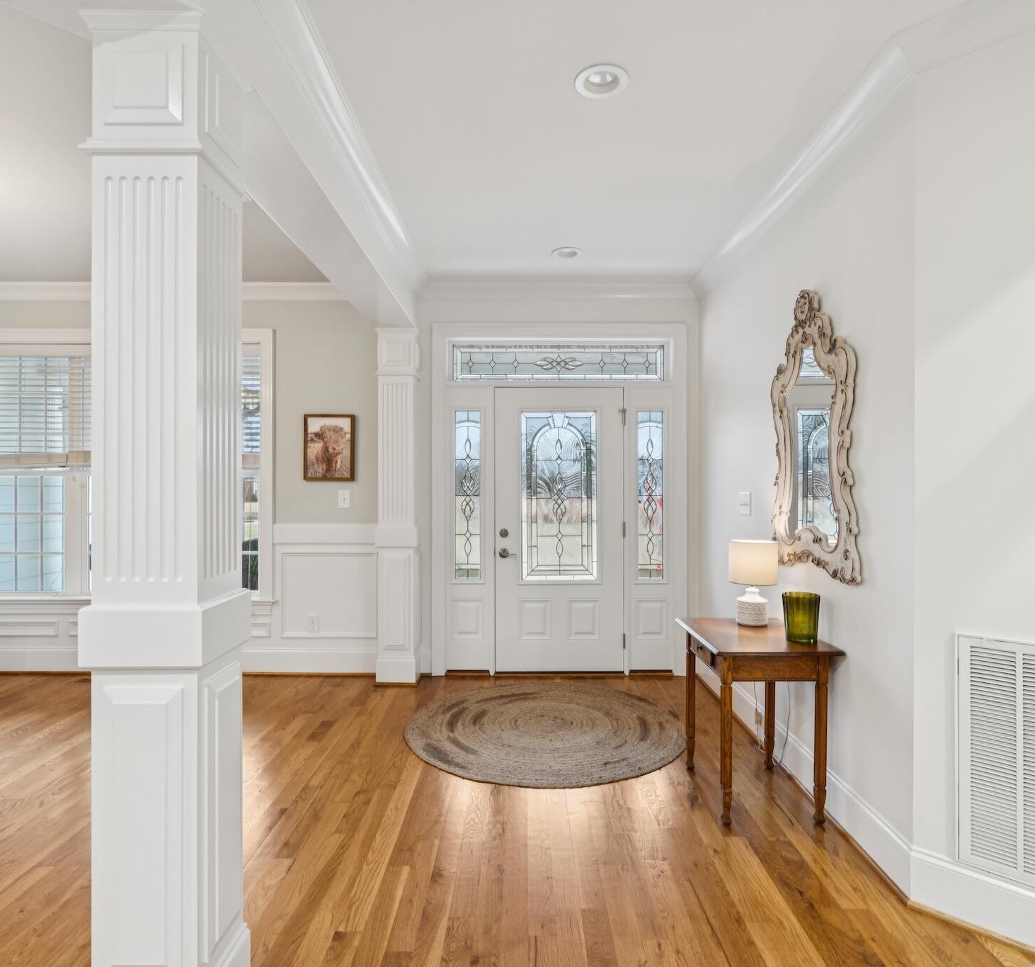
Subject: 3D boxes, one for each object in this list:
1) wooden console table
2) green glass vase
[{"bbox_3d":[1.021,1.009,2.828,0.490,0.700,0.685,0,0,0],"label":"wooden console table"},{"bbox_3d":[1.195,0.564,2.710,0.160,0.188,0.160,0,0,0],"label":"green glass vase"}]

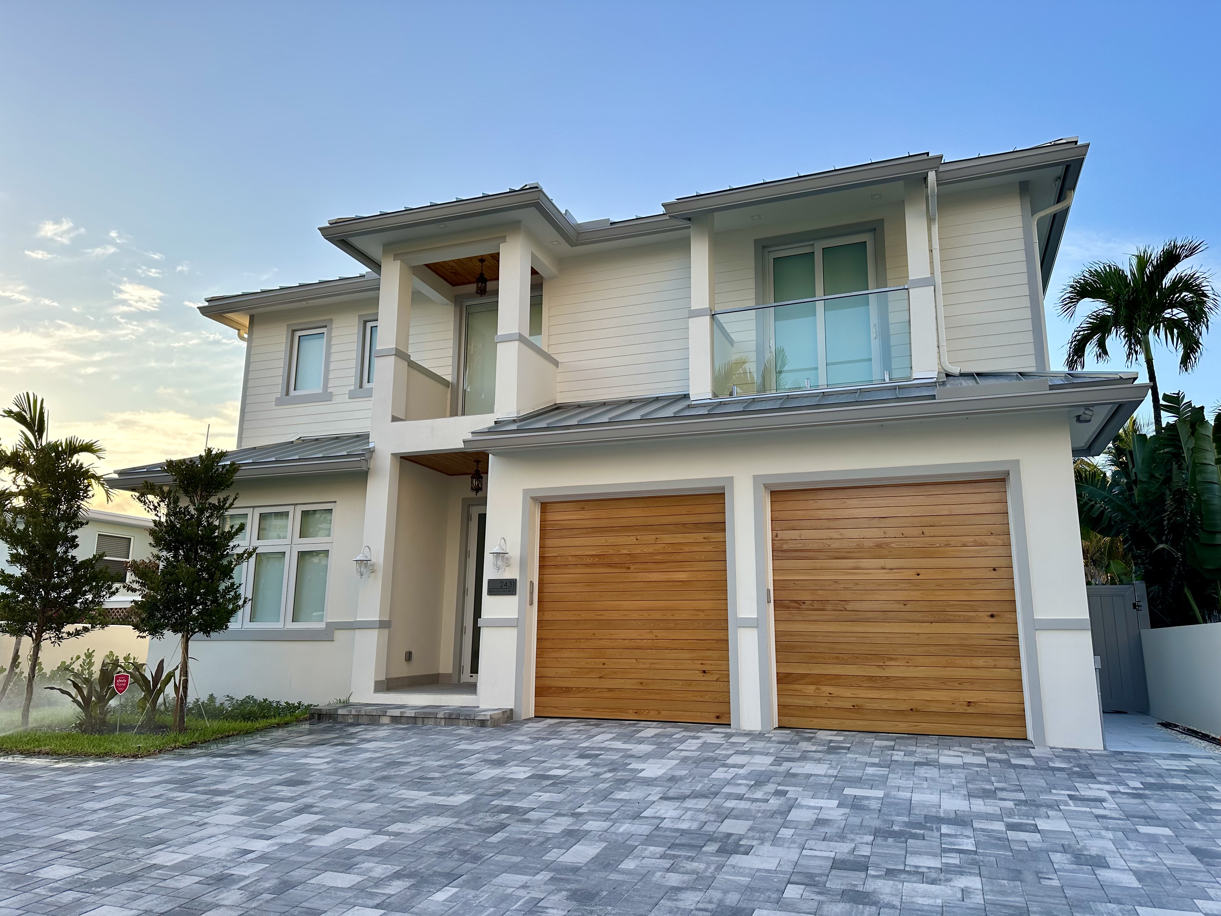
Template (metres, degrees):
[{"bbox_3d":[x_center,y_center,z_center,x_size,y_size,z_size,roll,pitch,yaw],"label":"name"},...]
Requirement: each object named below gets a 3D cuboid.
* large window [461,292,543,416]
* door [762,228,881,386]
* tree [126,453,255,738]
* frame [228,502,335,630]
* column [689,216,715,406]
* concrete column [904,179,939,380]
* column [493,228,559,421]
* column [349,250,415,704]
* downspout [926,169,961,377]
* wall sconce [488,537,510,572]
[{"bbox_3d":[-1.697,-1.412,13.426,1.615,2.432,0.114,-4,-13,21],"label":"large window"},{"bbox_3d":[2.814,-1.804,11.363,1.492,2.441,0.133,-4,-13,21],"label":"door"},{"bbox_3d":[-4.883,1.471,9.837,1.326,3.223,1.326,-4,-13,21],"label":"tree"},{"bbox_3d":[-5.089,1.619,12.657,2.261,1.807,0.114,-4,-13,21],"label":"frame"},{"bbox_3d":[1.178,-1.865,10.803,0.270,2.494,0.313,-4,-13,21],"label":"column"},{"bbox_3d":[3.622,-2.050,9.888,0.259,2.466,0.313,-4,-13,21],"label":"concrete column"},{"bbox_3d":[-1.173,-1.795,12.171,0.351,2.859,1.216,-4,-13,21],"label":"column"},{"bbox_3d":[-3.220,0.054,12.062,0.380,6.588,0.323,-4,-13,21],"label":"column"},{"bbox_3d":[3.751,-2.071,9.535,0.200,2.309,0.532,-4,-13,21],"label":"downspout"},{"bbox_3d":[-1.330,1.197,10.479,0.243,0.442,0.361,-4,-13,21],"label":"wall sconce"}]

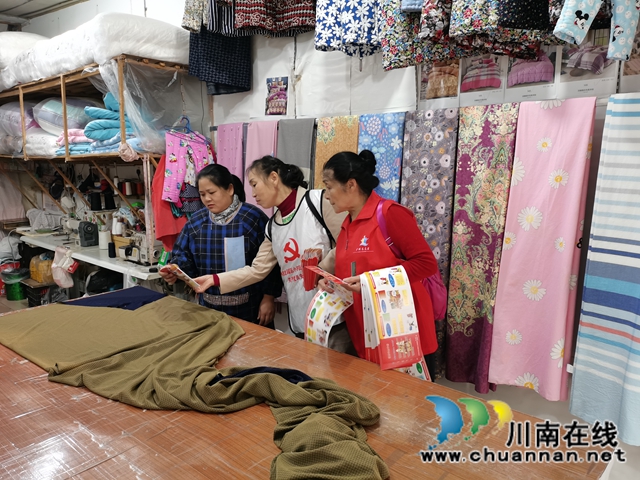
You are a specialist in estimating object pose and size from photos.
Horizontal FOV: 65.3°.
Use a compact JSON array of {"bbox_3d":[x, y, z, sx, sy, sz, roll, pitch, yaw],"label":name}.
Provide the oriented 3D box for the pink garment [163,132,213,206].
[{"bbox_3d":[-0.935,-0.508,3.550,0.360,0.530,0.140,-5,10,-26],"label":"pink garment"}]

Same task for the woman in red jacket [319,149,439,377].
[{"bbox_3d":[0.225,0.416,2.071,0.440,1.570,0.500,-6,11,-33],"label":"woman in red jacket"}]

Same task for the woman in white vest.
[{"bbox_3d":[-0.200,0.400,2.271,0.600,1.540,0.540,8,12,41],"label":"woman in white vest"}]

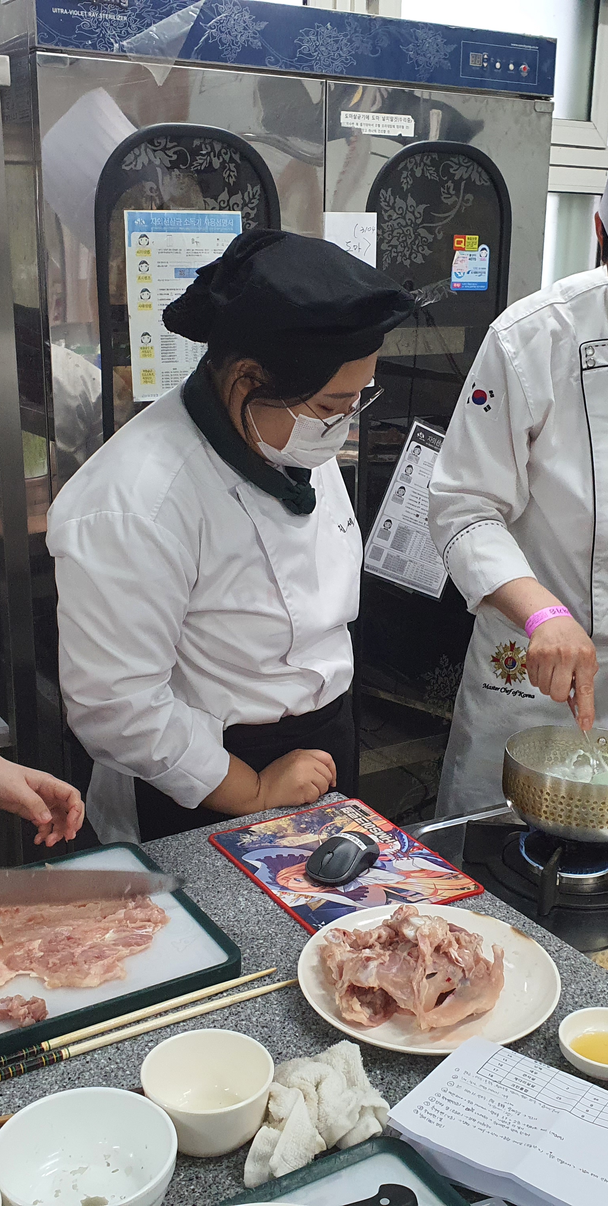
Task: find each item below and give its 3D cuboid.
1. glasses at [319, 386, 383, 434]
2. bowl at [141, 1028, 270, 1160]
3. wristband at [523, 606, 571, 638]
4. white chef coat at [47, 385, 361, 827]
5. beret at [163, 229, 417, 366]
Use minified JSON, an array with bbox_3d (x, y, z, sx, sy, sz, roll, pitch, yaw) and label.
[{"bbox_3d":[0.022,-0.280,1.465,0.135,0.045,0.140,46,41,2],"label":"glasses"},{"bbox_3d":[-0.075,0.400,0.976,0.106,0.062,0.106,1,18,0],"label":"bowl"},{"bbox_3d":[0.291,0.020,1.440,0.062,0.025,0.055,-35,-19,1],"label":"wristband"},{"bbox_3d":[-0.152,-0.022,1.655,0.370,0.560,0.460,18,24,28],"label":"white chef coat"},{"bbox_3d":[-0.015,-0.352,1.400,0.280,0.140,0.230,24,25,21],"label":"beret"}]

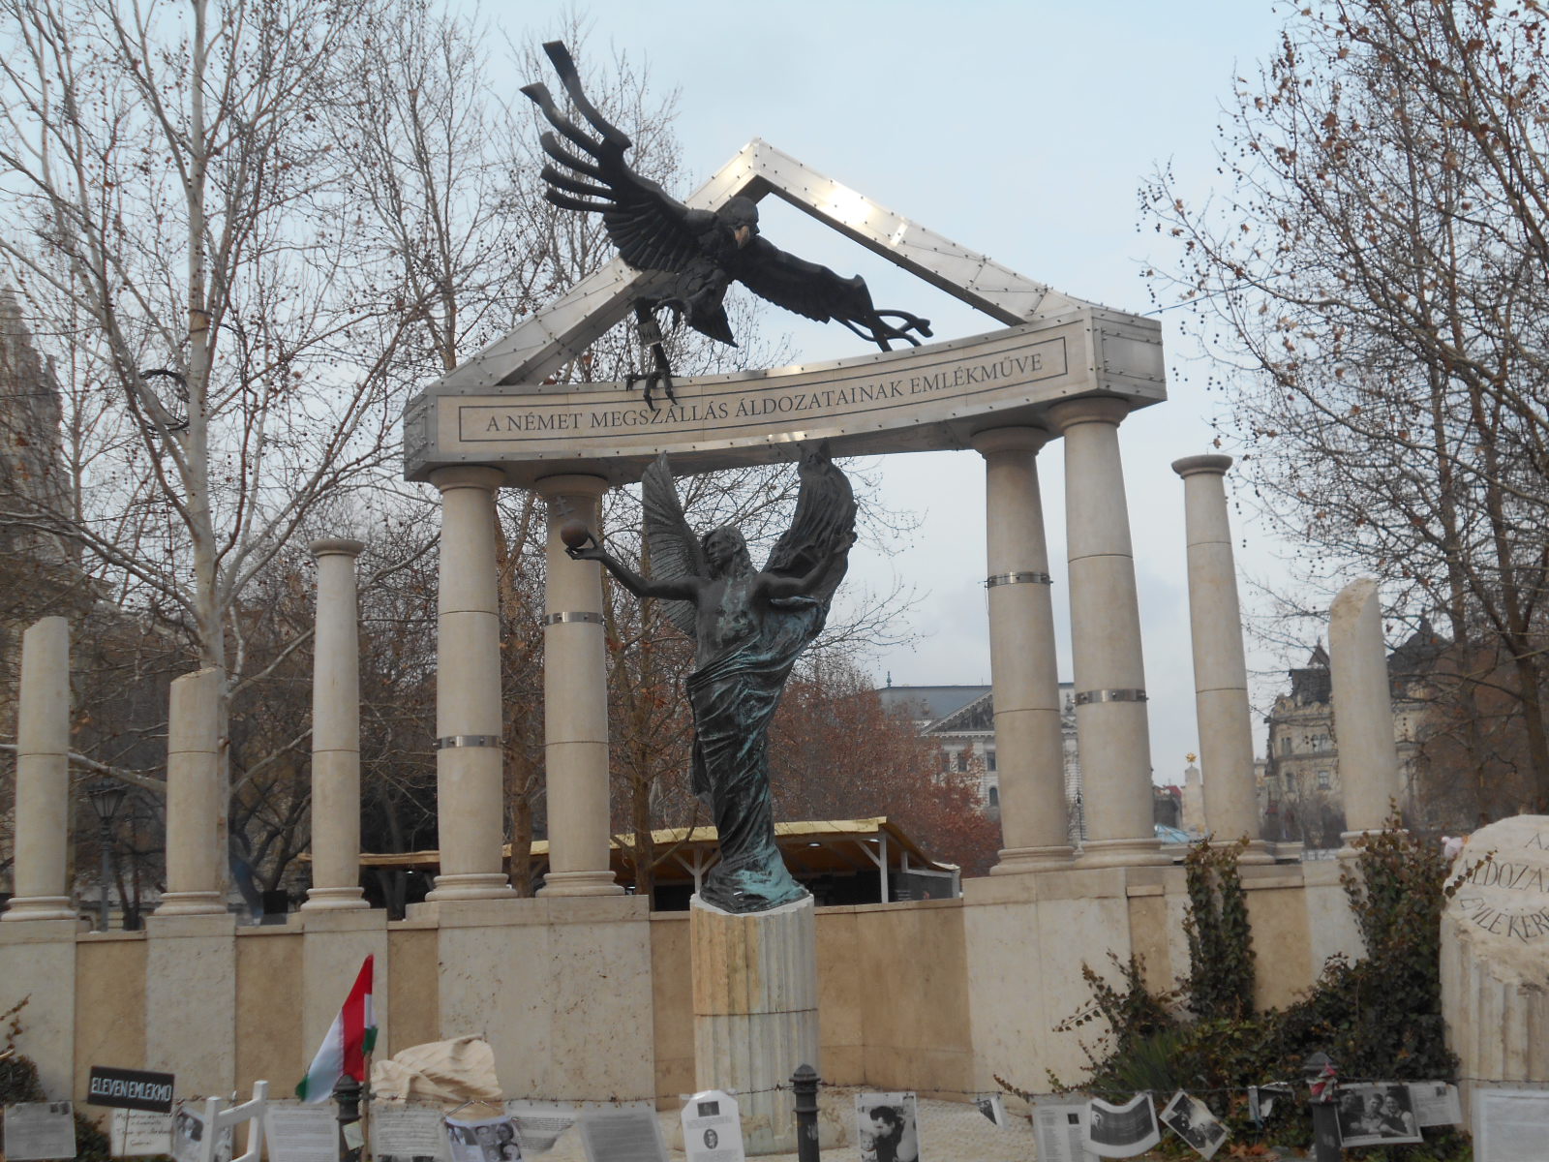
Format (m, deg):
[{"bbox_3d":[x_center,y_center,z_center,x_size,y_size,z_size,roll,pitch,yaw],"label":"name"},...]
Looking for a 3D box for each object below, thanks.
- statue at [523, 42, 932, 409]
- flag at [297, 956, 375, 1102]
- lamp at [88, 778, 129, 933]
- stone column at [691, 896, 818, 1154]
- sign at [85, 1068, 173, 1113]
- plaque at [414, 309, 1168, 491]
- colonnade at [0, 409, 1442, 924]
[{"bbox_3d":[-0.395,-3.066,16.581,3.300,3.100,1.500,-4,-11,7],"label":"statue"},{"bbox_3d":[-2.066,2.109,9.285,0.380,0.700,0.200,-2,-11,0],"label":"flag"},{"bbox_3d":[-8.551,4.613,25.148,0.520,4.140,0.520,-2,-11,0],"label":"lamp"},{"bbox_3d":[-0.135,3.010,13.475,0.870,1.680,0.870,-2,-11,0],"label":"stone column"},{"bbox_3d":[-3.047,2.413,9.336,0.400,0.180,0.020,6,-11,-1],"label":"sign"},{"bbox_3d":[-0.040,-1.456,16.818,6.500,0.660,1.100,-5,-11,15],"label":"plaque"},{"bbox_3d":[-0.580,0.624,16.123,11.250,3.700,2.800,-5,-11,11],"label":"colonnade"}]

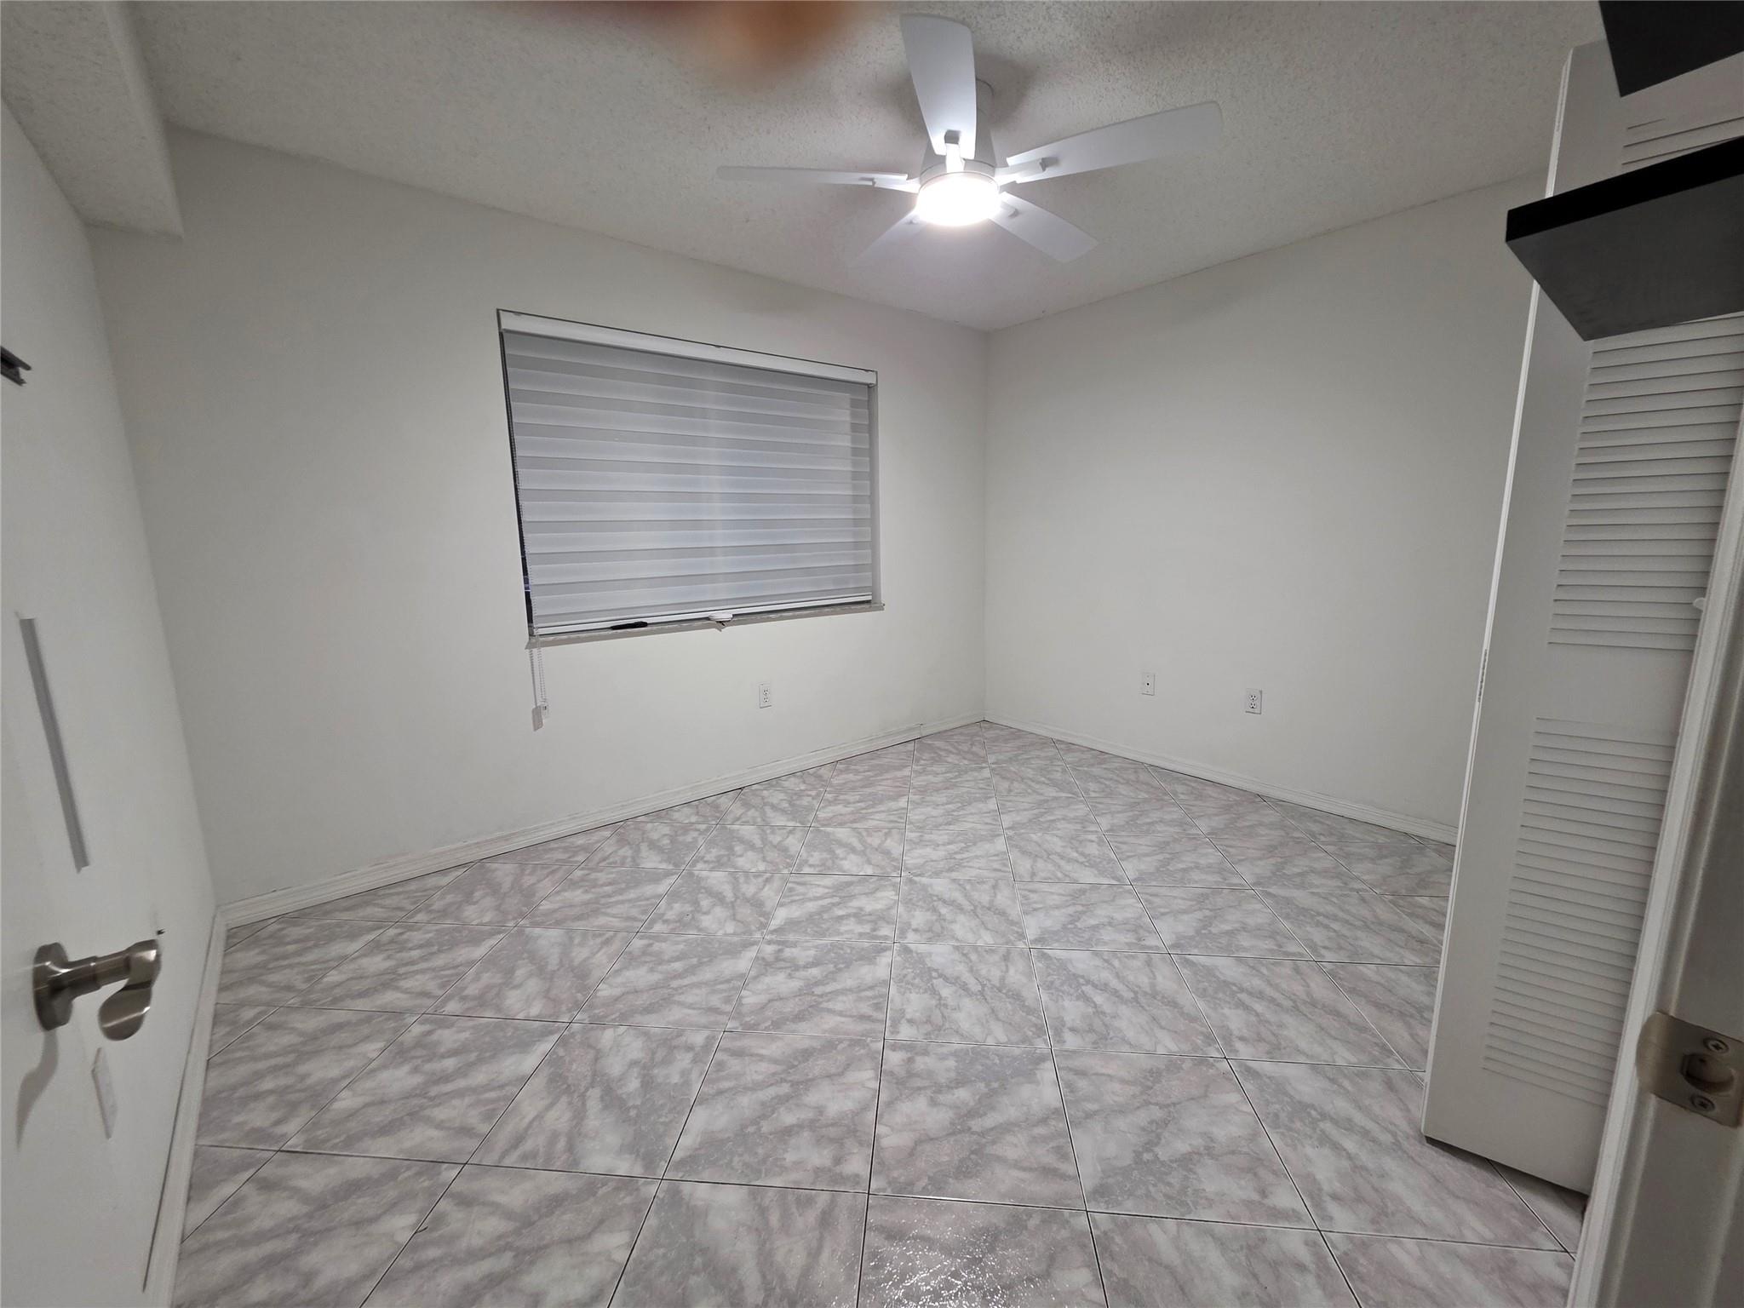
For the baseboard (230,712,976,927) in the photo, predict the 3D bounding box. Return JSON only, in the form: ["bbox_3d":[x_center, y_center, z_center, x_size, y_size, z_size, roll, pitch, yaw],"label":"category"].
[{"bbox_3d":[-0.675,0.640,3.320,3.761,0.083,0.013,-9,13,-39],"label":"baseboard"}]

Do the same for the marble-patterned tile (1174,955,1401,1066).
[{"bbox_3d":[1.071,0.932,1.733,0.410,0.010,0.398,0,10,5],"label":"marble-patterned tile"}]

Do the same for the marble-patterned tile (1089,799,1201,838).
[{"bbox_3d":[1.182,0.729,2.904,0.410,0.010,0.398,0,10,5],"label":"marble-patterned tile"}]

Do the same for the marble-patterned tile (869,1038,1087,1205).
[{"bbox_3d":[0.217,1.005,1.423,0.406,0.020,0.404,0,10,5],"label":"marble-patterned tile"}]

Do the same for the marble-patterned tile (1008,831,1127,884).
[{"bbox_3d":[0.740,0.805,2.561,0.406,0.020,0.404,0,10,5],"label":"marble-patterned tile"}]

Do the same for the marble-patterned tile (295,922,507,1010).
[{"bbox_3d":[-1.385,0.940,1.969,0.406,0.020,0.404,0,10,5],"label":"marble-patterned tile"}]

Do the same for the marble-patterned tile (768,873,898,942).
[{"bbox_3d":[-0.116,0.872,2.247,0.406,0.020,0.404,0,10,5],"label":"marble-patterned tile"}]

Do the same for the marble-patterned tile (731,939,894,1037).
[{"bbox_3d":[-0.154,0.933,1.849,0.410,0.010,0.398,0,10,5],"label":"marble-patterned tile"}]

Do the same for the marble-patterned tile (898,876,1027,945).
[{"bbox_3d":[0.294,0.872,2.208,0.406,0.020,0.404,0,10,5],"label":"marble-patterned tile"}]

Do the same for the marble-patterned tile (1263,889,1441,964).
[{"bbox_3d":[1.516,0.864,2.085,0.410,0.010,0.398,0,10,5],"label":"marble-patterned tile"}]

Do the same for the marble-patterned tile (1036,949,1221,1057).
[{"bbox_3d":[0.663,0.938,1.775,0.406,0.020,0.404,0,10,5],"label":"marble-patterned tile"}]

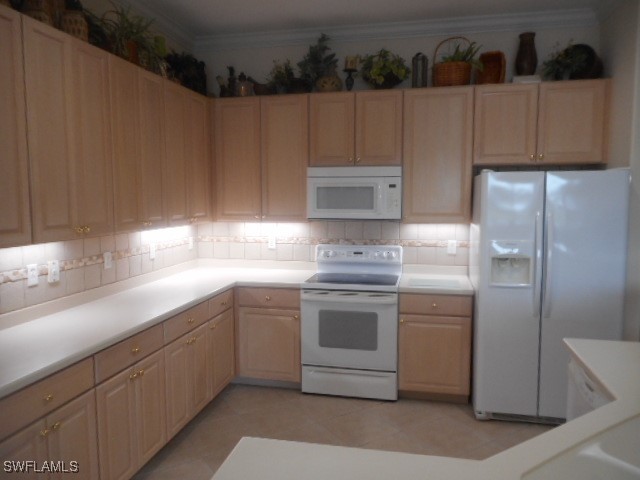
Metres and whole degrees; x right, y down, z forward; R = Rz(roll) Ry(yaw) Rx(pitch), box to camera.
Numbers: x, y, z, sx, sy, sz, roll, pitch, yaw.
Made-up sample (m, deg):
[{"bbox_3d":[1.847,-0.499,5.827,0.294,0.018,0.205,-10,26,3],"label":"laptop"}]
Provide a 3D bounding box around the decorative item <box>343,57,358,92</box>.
[{"bbox_3d":[0.259,-1.371,3.868,0.126,0.321,0.120,1,4,11],"label":"decorative item"}]

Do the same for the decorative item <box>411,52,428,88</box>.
[{"bbox_3d":[0.804,-1.351,3.736,0.142,0.318,0.140,1,6,12],"label":"decorative item"}]

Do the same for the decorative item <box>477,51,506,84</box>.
[{"bbox_3d":[1.361,-1.341,3.659,0.203,0.295,0.120,1,4,11],"label":"decorative item"}]

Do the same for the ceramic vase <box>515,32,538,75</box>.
[{"bbox_3d":[1.583,-1.429,3.561,0.159,0.327,0.160,1,6,12],"label":"ceramic vase"}]

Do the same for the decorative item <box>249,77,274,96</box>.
[{"bbox_3d":[-0.508,-1.317,4.022,0.237,0.202,0.160,1,6,12],"label":"decorative item"}]

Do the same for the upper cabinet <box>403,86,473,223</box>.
[{"bbox_3d":[0.960,-0.673,3.801,0.539,1.051,0.325,1,6,12],"label":"upper cabinet"}]

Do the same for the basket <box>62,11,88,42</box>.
[{"bbox_3d":[-1.383,-1.179,2.612,0.156,0.204,0.156,1,6,12],"label":"basket"}]

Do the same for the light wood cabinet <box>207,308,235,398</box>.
[{"bbox_3d":[-1.013,0.846,3.633,0.537,0.610,0.435,1,6,12],"label":"light wood cabinet"}]

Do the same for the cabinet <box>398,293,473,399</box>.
[{"bbox_3d":[0.917,0.770,3.757,0.522,0.790,0.627,1,4,11],"label":"cabinet"}]

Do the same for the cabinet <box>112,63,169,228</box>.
[{"bbox_3d":[-1.324,-0.593,3.063,0.325,1.051,0.606,1,6,12],"label":"cabinet"}]

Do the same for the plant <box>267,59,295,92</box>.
[{"bbox_3d":[-0.339,-1.384,3.979,0.245,0.342,0.220,1,6,12],"label":"plant"}]

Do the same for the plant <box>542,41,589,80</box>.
[{"bbox_3d":[1.857,-1.334,3.509,0.315,0.314,0.250,1,6,12],"label":"plant"}]

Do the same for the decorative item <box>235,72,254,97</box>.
[{"bbox_3d":[-0.663,-1.341,4.053,0.180,0.244,0.180,1,6,12],"label":"decorative item"}]

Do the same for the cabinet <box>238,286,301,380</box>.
[{"bbox_3d":[-0.354,0.732,4.029,0.556,0.777,0.607,1,6,12],"label":"cabinet"}]

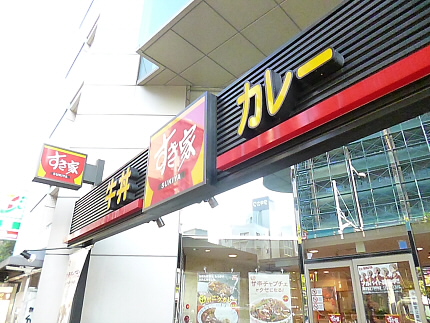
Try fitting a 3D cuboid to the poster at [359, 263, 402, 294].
[{"bbox_3d":[2.859,2.035,5.152,0.020,0.450,0.640,21,-31,-40],"label":"poster"}]

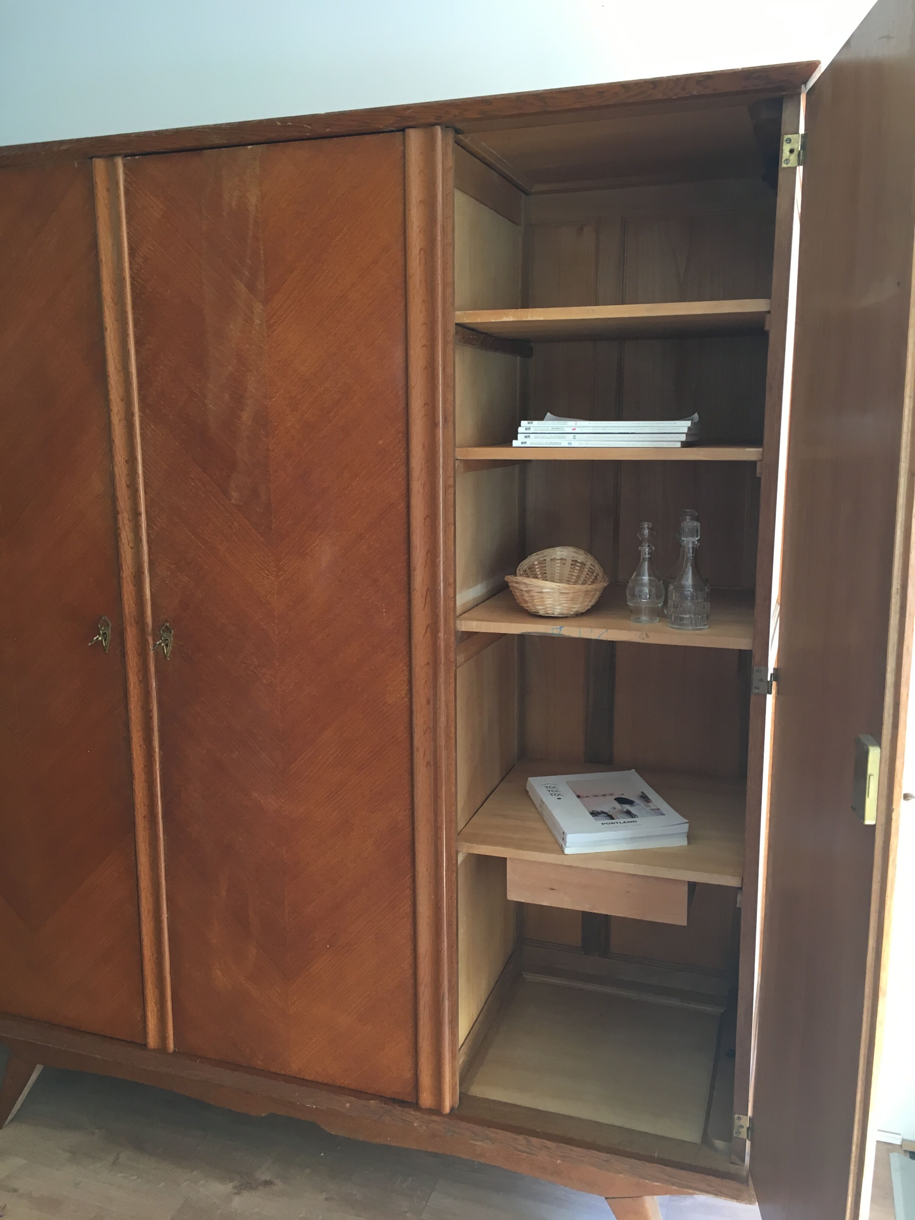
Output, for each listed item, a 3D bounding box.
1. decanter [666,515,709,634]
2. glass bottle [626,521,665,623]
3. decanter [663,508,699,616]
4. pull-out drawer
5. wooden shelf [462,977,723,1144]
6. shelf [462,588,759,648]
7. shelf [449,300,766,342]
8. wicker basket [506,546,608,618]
[{"bbox_3d":[0.401,-0.062,1.748,0.073,0.183,0.073,3,11,18],"label":"decanter"},{"bbox_3d":[0.334,-0.068,1.801,0.067,0.176,0.067,3,11,18],"label":"glass bottle"},{"bbox_3d":[0.420,-0.087,1.852,0.083,0.194,0.083,3,11,18],"label":"decanter"},{"bbox_3d":[0.314,0.465,2.030,0.327,0.088,0.425,3,11,18],"label":"pull-out drawer"},{"bbox_3d":[0.303,0.930,2.145,0.479,0.018,0.461,3,11,18],"label":"wooden shelf"},{"bbox_3d":[0.315,-0.001,1.972,0.520,0.018,0.492,3,11,18],"label":"shelf"},{"bbox_3d":[0.312,-0.523,1.875,0.520,0.018,0.492,3,11,18],"label":"shelf"},{"bbox_3d":[0.188,-0.054,1.891,0.190,0.117,0.182,3,11,18],"label":"wicker basket"}]

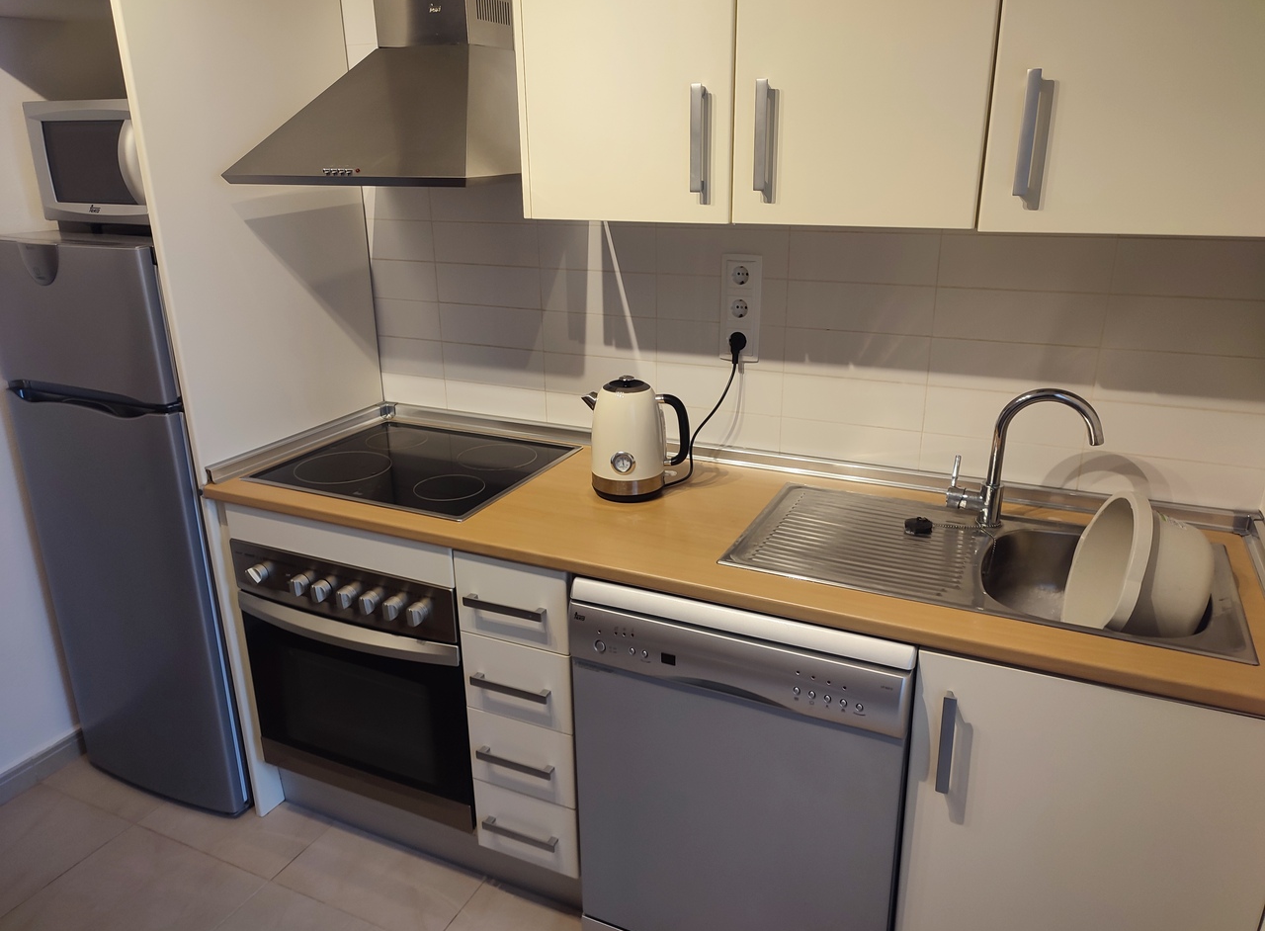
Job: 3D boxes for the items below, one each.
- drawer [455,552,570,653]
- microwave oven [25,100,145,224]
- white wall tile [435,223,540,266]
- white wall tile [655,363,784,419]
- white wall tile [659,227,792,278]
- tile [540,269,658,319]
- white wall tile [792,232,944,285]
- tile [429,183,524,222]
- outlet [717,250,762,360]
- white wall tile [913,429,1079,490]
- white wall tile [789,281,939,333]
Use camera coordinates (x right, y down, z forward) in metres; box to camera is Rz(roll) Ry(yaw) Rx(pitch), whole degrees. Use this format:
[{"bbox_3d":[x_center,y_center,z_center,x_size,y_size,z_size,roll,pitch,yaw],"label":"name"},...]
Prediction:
[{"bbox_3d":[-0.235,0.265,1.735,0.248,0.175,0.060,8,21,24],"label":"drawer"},{"bbox_3d":[-1.105,-0.717,2.186,0.470,0.285,0.360,8,21,24],"label":"microwave oven"},{"bbox_3d":[-0.354,-0.535,2.212,0.299,0.098,0.010,8,21,24],"label":"white wall tile"},{"bbox_3d":[0.195,-0.175,2.064,0.299,0.098,0.010,8,21,24],"label":"white wall tile"},{"bbox_3d":[0.190,-0.456,1.955,0.298,0.098,0.010,8,21,24],"label":"white wall tile"},{"bbox_3d":[-0.080,-0.404,2.130,0.300,0.098,0.010,8,21,24],"label":"tile"},{"bbox_3d":[0.465,-0.419,1.846,0.299,0.098,0.010,8,21,24],"label":"white wall tile"},{"bbox_3d":[-0.354,-0.627,2.165,0.298,0.098,0.010,8,21,24],"label":"tile"},{"bbox_3d":[0.235,-0.338,1.975,0.087,0.226,0.015,8,21,24],"label":"outlet"},{"bbox_3d":[0.746,-0.007,1.861,0.300,0.092,0.010,8,21,24],"label":"white wall tile"},{"bbox_3d":[0.463,-0.324,1.866,0.298,0.098,0.010,8,21,24],"label":"white wall tile"}]

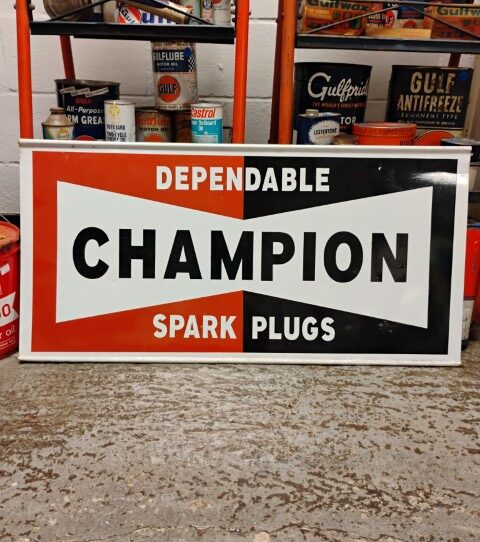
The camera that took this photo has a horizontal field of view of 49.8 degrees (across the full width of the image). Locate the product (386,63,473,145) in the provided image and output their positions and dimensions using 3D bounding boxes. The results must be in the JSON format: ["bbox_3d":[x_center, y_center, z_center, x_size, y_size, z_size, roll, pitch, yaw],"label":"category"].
[{"bbox_3d":[0.437,-0.356,1.236,0.166,0.245,0.105,4,21,7],"label":"product"}]

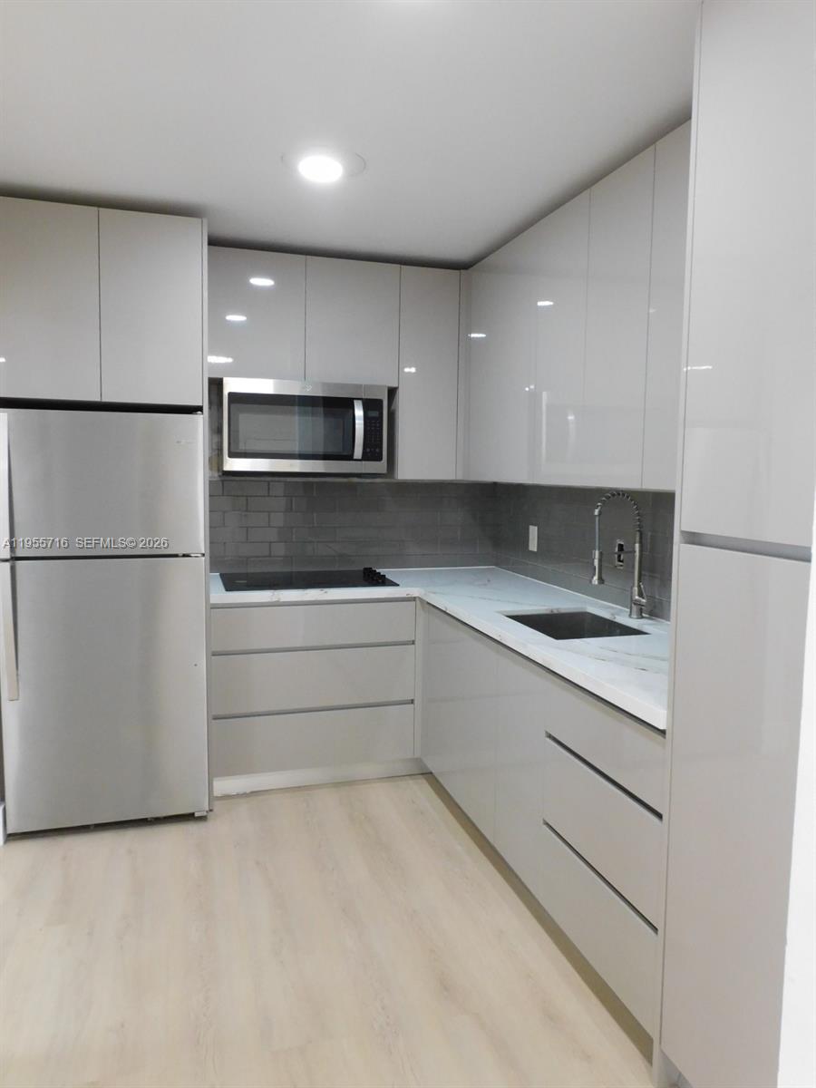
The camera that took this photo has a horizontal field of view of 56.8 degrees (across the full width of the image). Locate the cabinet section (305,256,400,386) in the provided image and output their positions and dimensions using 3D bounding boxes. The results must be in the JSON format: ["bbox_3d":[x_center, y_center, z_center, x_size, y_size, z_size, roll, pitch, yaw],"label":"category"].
[{"bbox_3d":[-0.304,-1.057,3.713,0.449,0.571,0.350,-1,6,-17],"label":"cabinet section"}]

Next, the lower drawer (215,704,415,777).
[{"bbox_3d":[-0.479,0.852,3.625,0.901,0.261,0.520,-1,6,-17],"label":"lower drawer"}]

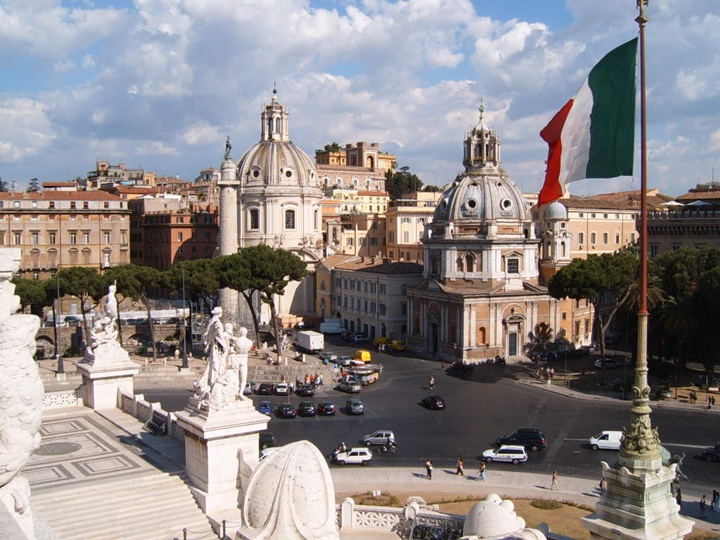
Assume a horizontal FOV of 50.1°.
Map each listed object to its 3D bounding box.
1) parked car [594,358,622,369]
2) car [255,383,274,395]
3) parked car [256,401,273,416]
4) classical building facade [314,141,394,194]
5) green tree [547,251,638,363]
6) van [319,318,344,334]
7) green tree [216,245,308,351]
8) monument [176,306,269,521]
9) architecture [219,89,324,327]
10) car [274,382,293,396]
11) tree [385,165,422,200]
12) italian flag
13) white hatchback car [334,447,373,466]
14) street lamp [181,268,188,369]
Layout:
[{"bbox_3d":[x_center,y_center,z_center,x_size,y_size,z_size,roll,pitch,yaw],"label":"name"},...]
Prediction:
[{"bbox_3d":[39.079,14.418,120.772,4.200,1.450,1.680,-2,5,-29],"label":"parked car"},{"bbox_3d":[-12.727,15.699,103.824,1.660,1.420,3.900,0,4,1],"label":"car"},{"bbox_3d":[-11.753,16.777,94.064,1.630,1.440,3.800,-1,3,-13],"label":"parked car"},{"bbox_3d":[-2.608,-40.334,308.270,31.000,22.107,20.000,-2,4,-36],"label":"classical building facade"},{"bbox_3d":[36.564,5.998,119.327,13.764,18.059,13.196,1,4,17],"label":"green tree"},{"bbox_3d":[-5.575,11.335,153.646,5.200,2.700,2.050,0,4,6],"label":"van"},{"bbox_3d":[-15.877,4.875,125.450,14.966,18.186,12.500,0,3,0],"label":"green tree"},{"bbox_3d":[-7.783,7.501,43.275,3.927,10.873,3.927,-2,3,-35],"label":"monument"},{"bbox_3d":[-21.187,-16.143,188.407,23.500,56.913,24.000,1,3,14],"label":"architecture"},{"bbox_3d":[-10.959,16.621,108.684,1.680,1.470,3.900,0,2,-7],"label":"car"},{"bbox_3d":[18.276,-35.933,323.527,15.970,15.065,14.000,0,3,0],"label":"tree"},{"bbox_3d":[13.064,-8.433,44.000,5.700,9.500,2.400,1,4,10],"label":"italian flag"},{"bbox_3d":[-0.481,18.000,74.728,3.380,1.440,1.480,0,2,4],"label":"white hatchback car"},{"bbox_3d":[-26.071,7.155,114.695,0.850,14.925,0.850,0,3,0],"label":"street lamp"}]

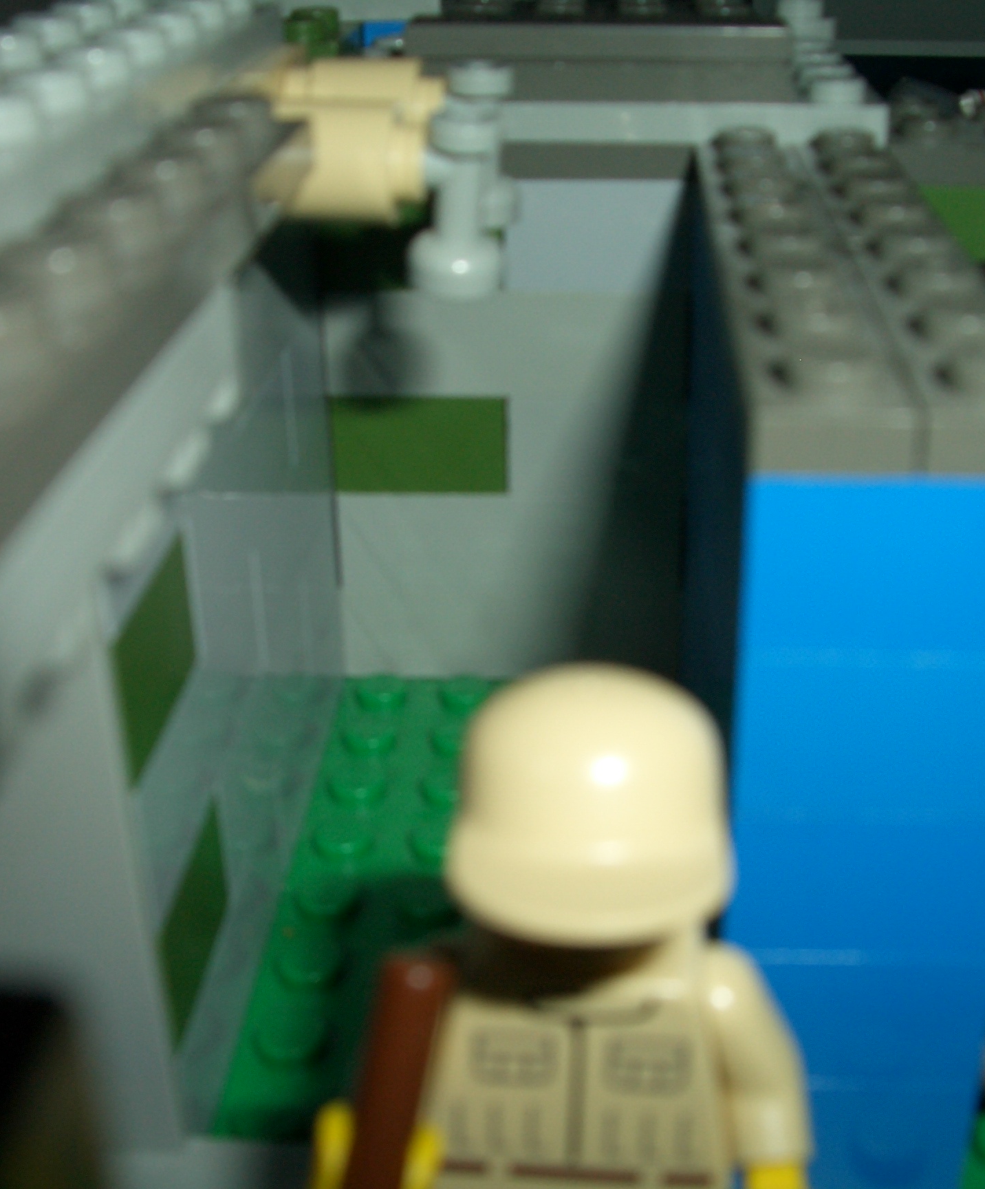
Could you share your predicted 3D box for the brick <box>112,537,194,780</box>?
[{"bbox_3d":[-0.023,0.003,0.092,0.008,0.010,0.016,1,26,4],"label":"brick"}]

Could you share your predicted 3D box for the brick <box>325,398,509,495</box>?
[{"bbox_3d":[-0.006,-0.015,0.150,0.016,0.010,0.008,1,26,4],"label":"brick"}]

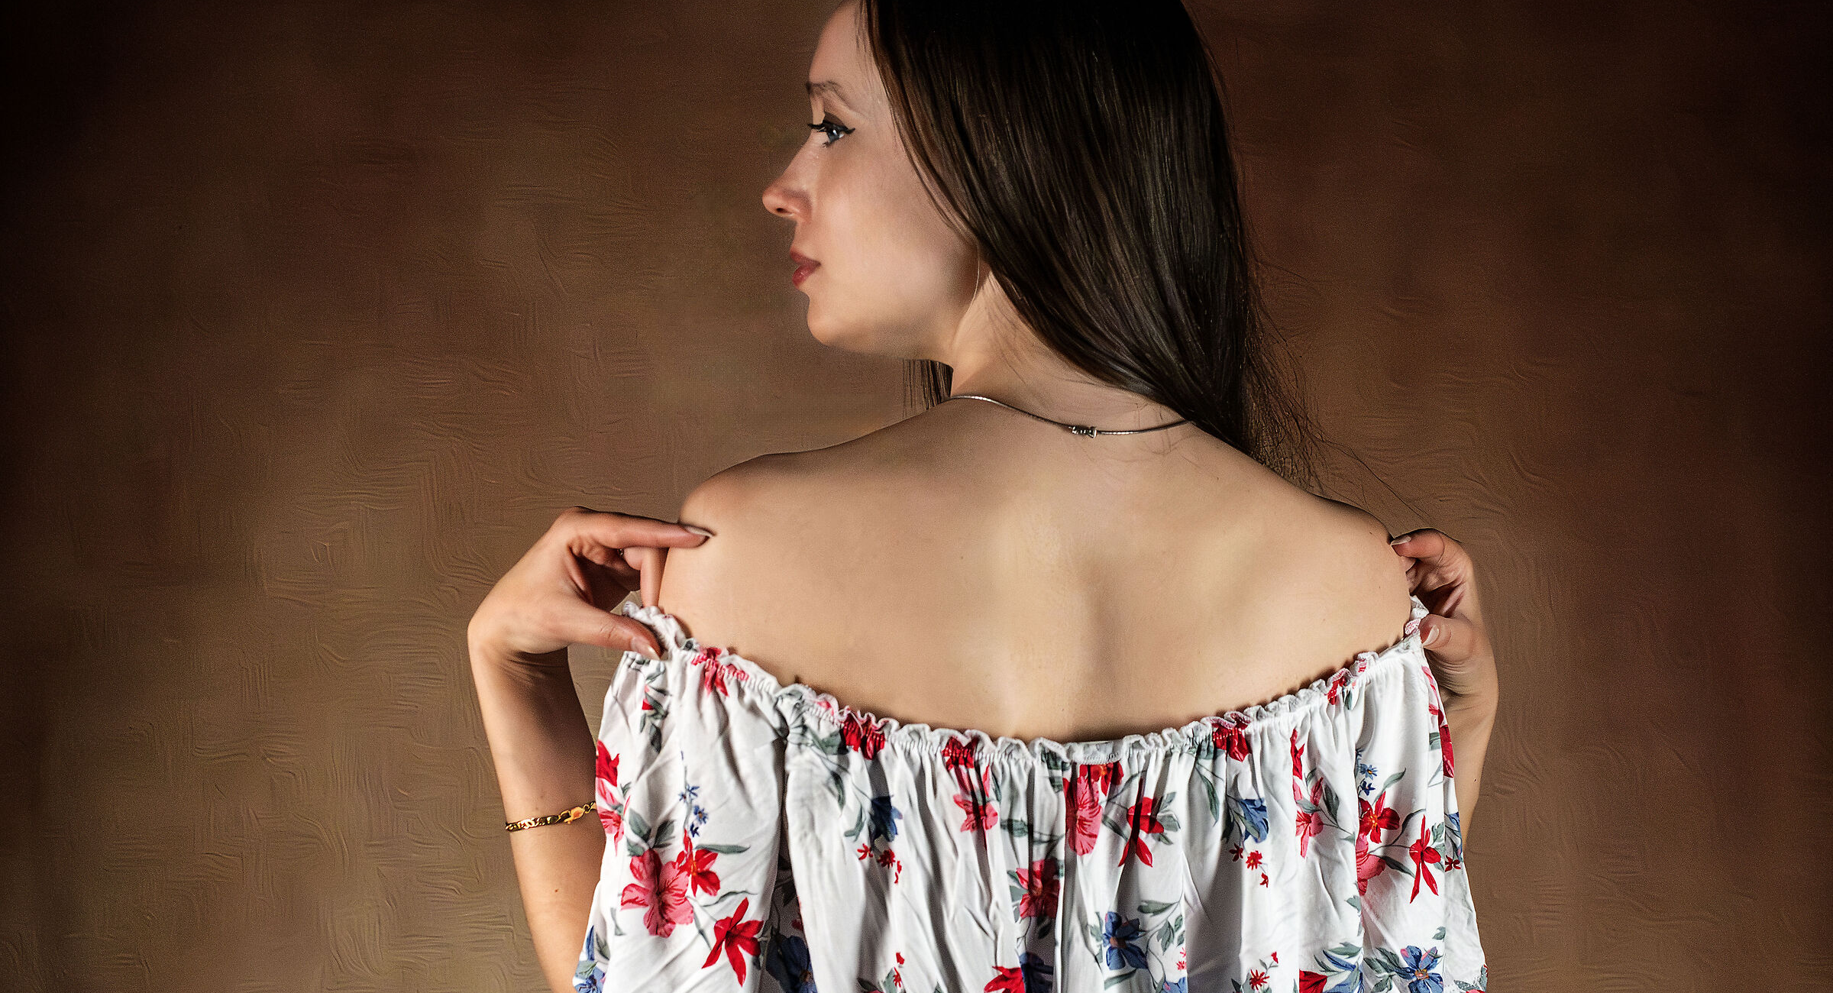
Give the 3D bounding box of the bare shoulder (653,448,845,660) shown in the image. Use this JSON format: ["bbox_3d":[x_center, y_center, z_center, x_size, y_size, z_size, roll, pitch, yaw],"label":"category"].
[{"bbox_3d":[-0.090,0.031,2.110,0.105,0.113,0.110,0,0,-6],"label":"bare shoulder"}]

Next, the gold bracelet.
[{"bbox_3d":[-0.194,0.174,2.160,0.062,0.016,0.056,-15,3,-6],"label":"gold bracelet"}]

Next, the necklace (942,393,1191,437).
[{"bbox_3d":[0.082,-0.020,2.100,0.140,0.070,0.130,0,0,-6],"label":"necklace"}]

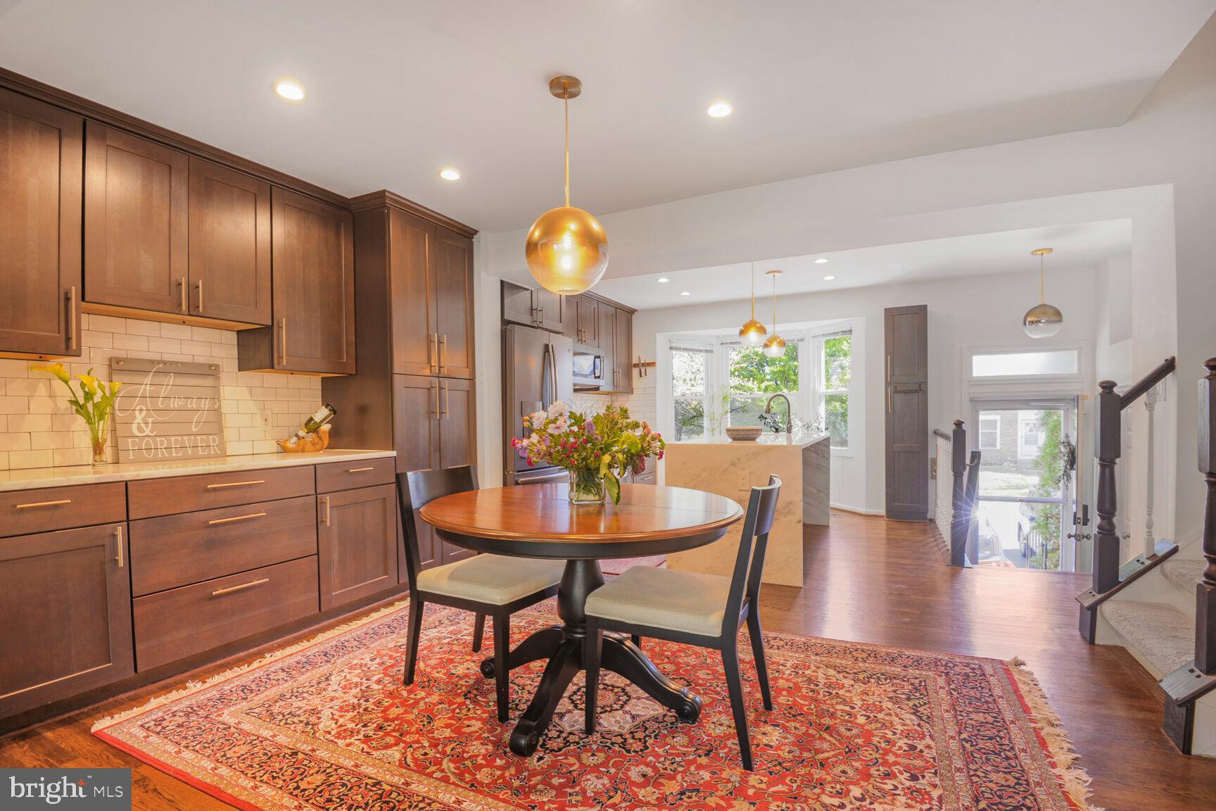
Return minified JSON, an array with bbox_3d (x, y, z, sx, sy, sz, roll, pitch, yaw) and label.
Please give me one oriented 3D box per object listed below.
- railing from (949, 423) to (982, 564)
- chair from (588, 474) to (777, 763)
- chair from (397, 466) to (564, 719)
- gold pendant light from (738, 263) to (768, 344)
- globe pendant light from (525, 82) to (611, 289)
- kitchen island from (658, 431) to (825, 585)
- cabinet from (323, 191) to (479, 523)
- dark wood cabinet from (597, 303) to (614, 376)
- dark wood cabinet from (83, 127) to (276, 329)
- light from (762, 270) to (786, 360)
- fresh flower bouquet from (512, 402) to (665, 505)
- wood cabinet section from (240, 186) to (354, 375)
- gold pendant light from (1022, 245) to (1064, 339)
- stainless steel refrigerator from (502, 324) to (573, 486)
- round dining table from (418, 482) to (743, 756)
[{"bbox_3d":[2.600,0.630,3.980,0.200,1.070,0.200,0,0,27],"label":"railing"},{"bbox_3d":[0.289,0.708,1.956,0.600,0.890,0.490,-1,0,24],"label":"chair"},{"bbox_3d":[-0.505,0.725,2.280,0.580,0.880,0.460,0,0,32],"label":"chair"},{"bbox_3d":[1.155,-0.870,4.300,0.215,0.780,0.215,0,0,27],"label":"gold pendant light"},{"bbox_3d":[-0.167,-0.865,2.155,0.325,0.830,0.325,0,0,0],"label":"globe pendant light"},{"bbox_3d":[1.280,0.723,4.585,0.950,0.914,2.000,-1,-1,27],"label":"kitchen island"},{"bbox_3d":[-1.400,-0.039,3.722,0.640,2.470,0.770,-1,-1,27],"label":"cabinet"},{"bbox_3d":[-0.138,-0.702,6.585,0.330,1.060,0.470,-1,-1,27],"label":"dark wood cabinet"},{"bbox_3d":[-2.125,-0.800,2.635,0.330,0.770,0.765,0,0,27],"label":"dark wood cabinet"},{"bbox_3d":[1.594,-0.878,5.216,0.220,0.840,0.220,-1,-1,27],"label":"light"},{"bbox_3d":[-0.080,0.193,2.230,0.600,0.420,0.500,0,0,0],"label":"fresh flower bouquet"},{"bbox_3d":[-1.835,-0.690,3.213,0.328,1.000,0.505,-1,-1,28],"label":"wood cabinet section"},{"bbox_3d":[3.717,-0.936,4.607,0.280,0.770,0.280,-1,-1,27],"label":"gold pendant light"},{"bbox_3d":[-0.820,0.280,4.790,0.730,1.780,0.900,0,0,27],"label":"stainless steel refrigerator"},{"bbox_3d":[-0.105,0.780,2.160,1.220,0.770,1.220,0,0,0],"label":"round dining table"}]

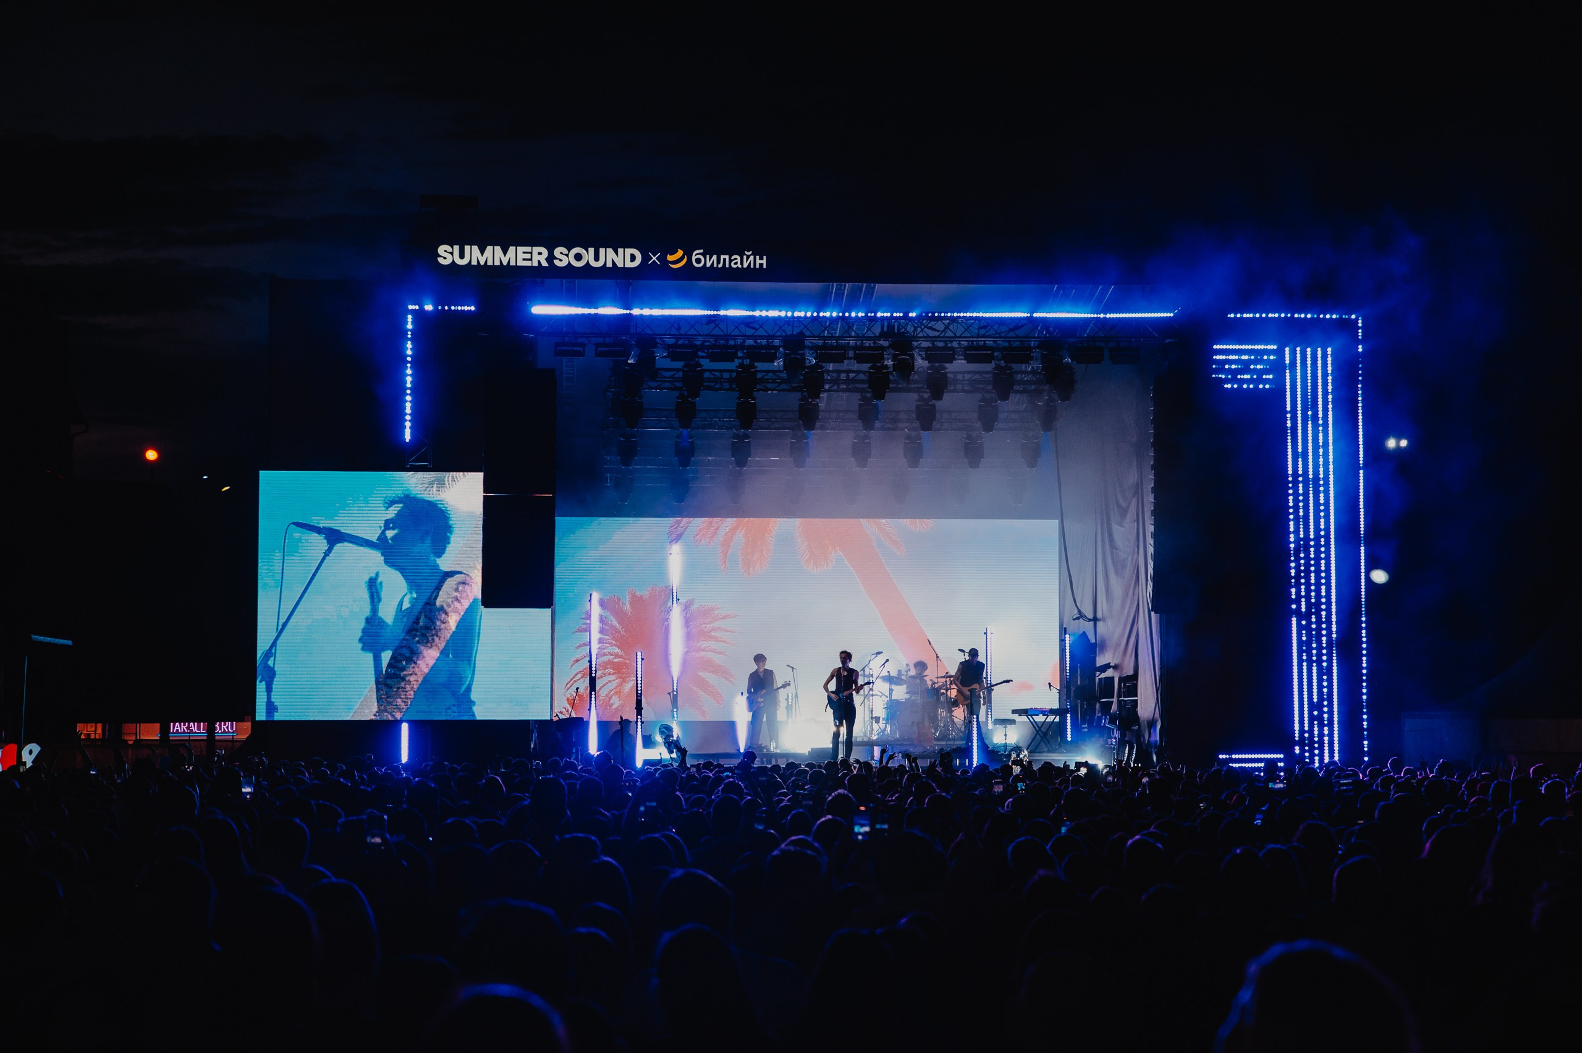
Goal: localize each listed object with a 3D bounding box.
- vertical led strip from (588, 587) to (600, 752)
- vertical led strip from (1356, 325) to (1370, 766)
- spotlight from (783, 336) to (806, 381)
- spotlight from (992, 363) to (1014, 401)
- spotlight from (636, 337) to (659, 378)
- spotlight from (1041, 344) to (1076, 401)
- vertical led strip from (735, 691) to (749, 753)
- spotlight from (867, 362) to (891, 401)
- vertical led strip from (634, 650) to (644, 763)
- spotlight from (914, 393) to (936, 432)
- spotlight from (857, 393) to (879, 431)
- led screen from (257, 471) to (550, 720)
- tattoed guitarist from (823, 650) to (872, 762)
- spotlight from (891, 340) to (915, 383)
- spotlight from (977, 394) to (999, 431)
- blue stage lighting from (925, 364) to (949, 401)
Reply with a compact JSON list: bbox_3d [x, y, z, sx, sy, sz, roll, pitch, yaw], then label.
[{"bbox_3d":[-3.194,2.432,49.800,0.150,2.750,0.140,0,-4,-4],"label":"vertical led strip"},{"bbox_3d":[8.987,0.223,48.300,0.110,7.000,0.110,0,-4,-5],"label":"vertical led strip"},{"bbox_3d":[0.049,-2.662,48.700,0.380,0.720,0.400,0,-4,-5],"label":"spotlight"},{"bbox_3d":[3.500,-2.394,50.700,0.390,0.660,0.380,0,-4,-4],"label":"spotlight"},{"bbox_3d":[-2.281,-2.681,48.700,0.360,0.660,0.360,0,-4,-5],"label":"spotlight"},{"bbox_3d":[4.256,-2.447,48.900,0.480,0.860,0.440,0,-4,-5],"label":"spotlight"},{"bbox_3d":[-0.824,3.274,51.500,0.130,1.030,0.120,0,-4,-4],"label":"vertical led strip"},{"bbox_3d":[1.410,-2.333,49.400,0.360,0.620,0.340,0,-4,-5],"label":"spotlight"},{"bbox_3d":[-2.413,2.881,48.600,0.140,1.930,0.130,0,-4,-4],"label":"vertical led strip"},{"bbox_3d":[2.295,-1.945,52.600,0.390,0.650,0.380,0,-4,-4],"label":"spotlight"},{"bbox_3d":[1.276,-1.914,51.200,0.360,0.620,0.340,0,-4,-5],"label":"spotlight"},{"bbox_3d":[-6.084,1.093,48.300,4.600,3.900,0.150,0,-4,-4],"label":"led screen"},{"bbox_3d":[0.871,2.822,47.600,0.740,1.820,0.500,1,-4,-10],"label":"tattoed guitarist"},{"bbox_3d":[1.794,-2.655,49.300,0.400,0.700,0.400,0,-4,-4],"label":"spotlight"},{"bbox_3d":[3.290,-1.897,51.300,0.360,0.620,0.340,0,-4,-5],"label":"spotlight"},{"bbox_3d":[2.403,-2.369,50.600,0.390,0.630,0.380,0,-4,-4],"label":"blue stage lighting"}]

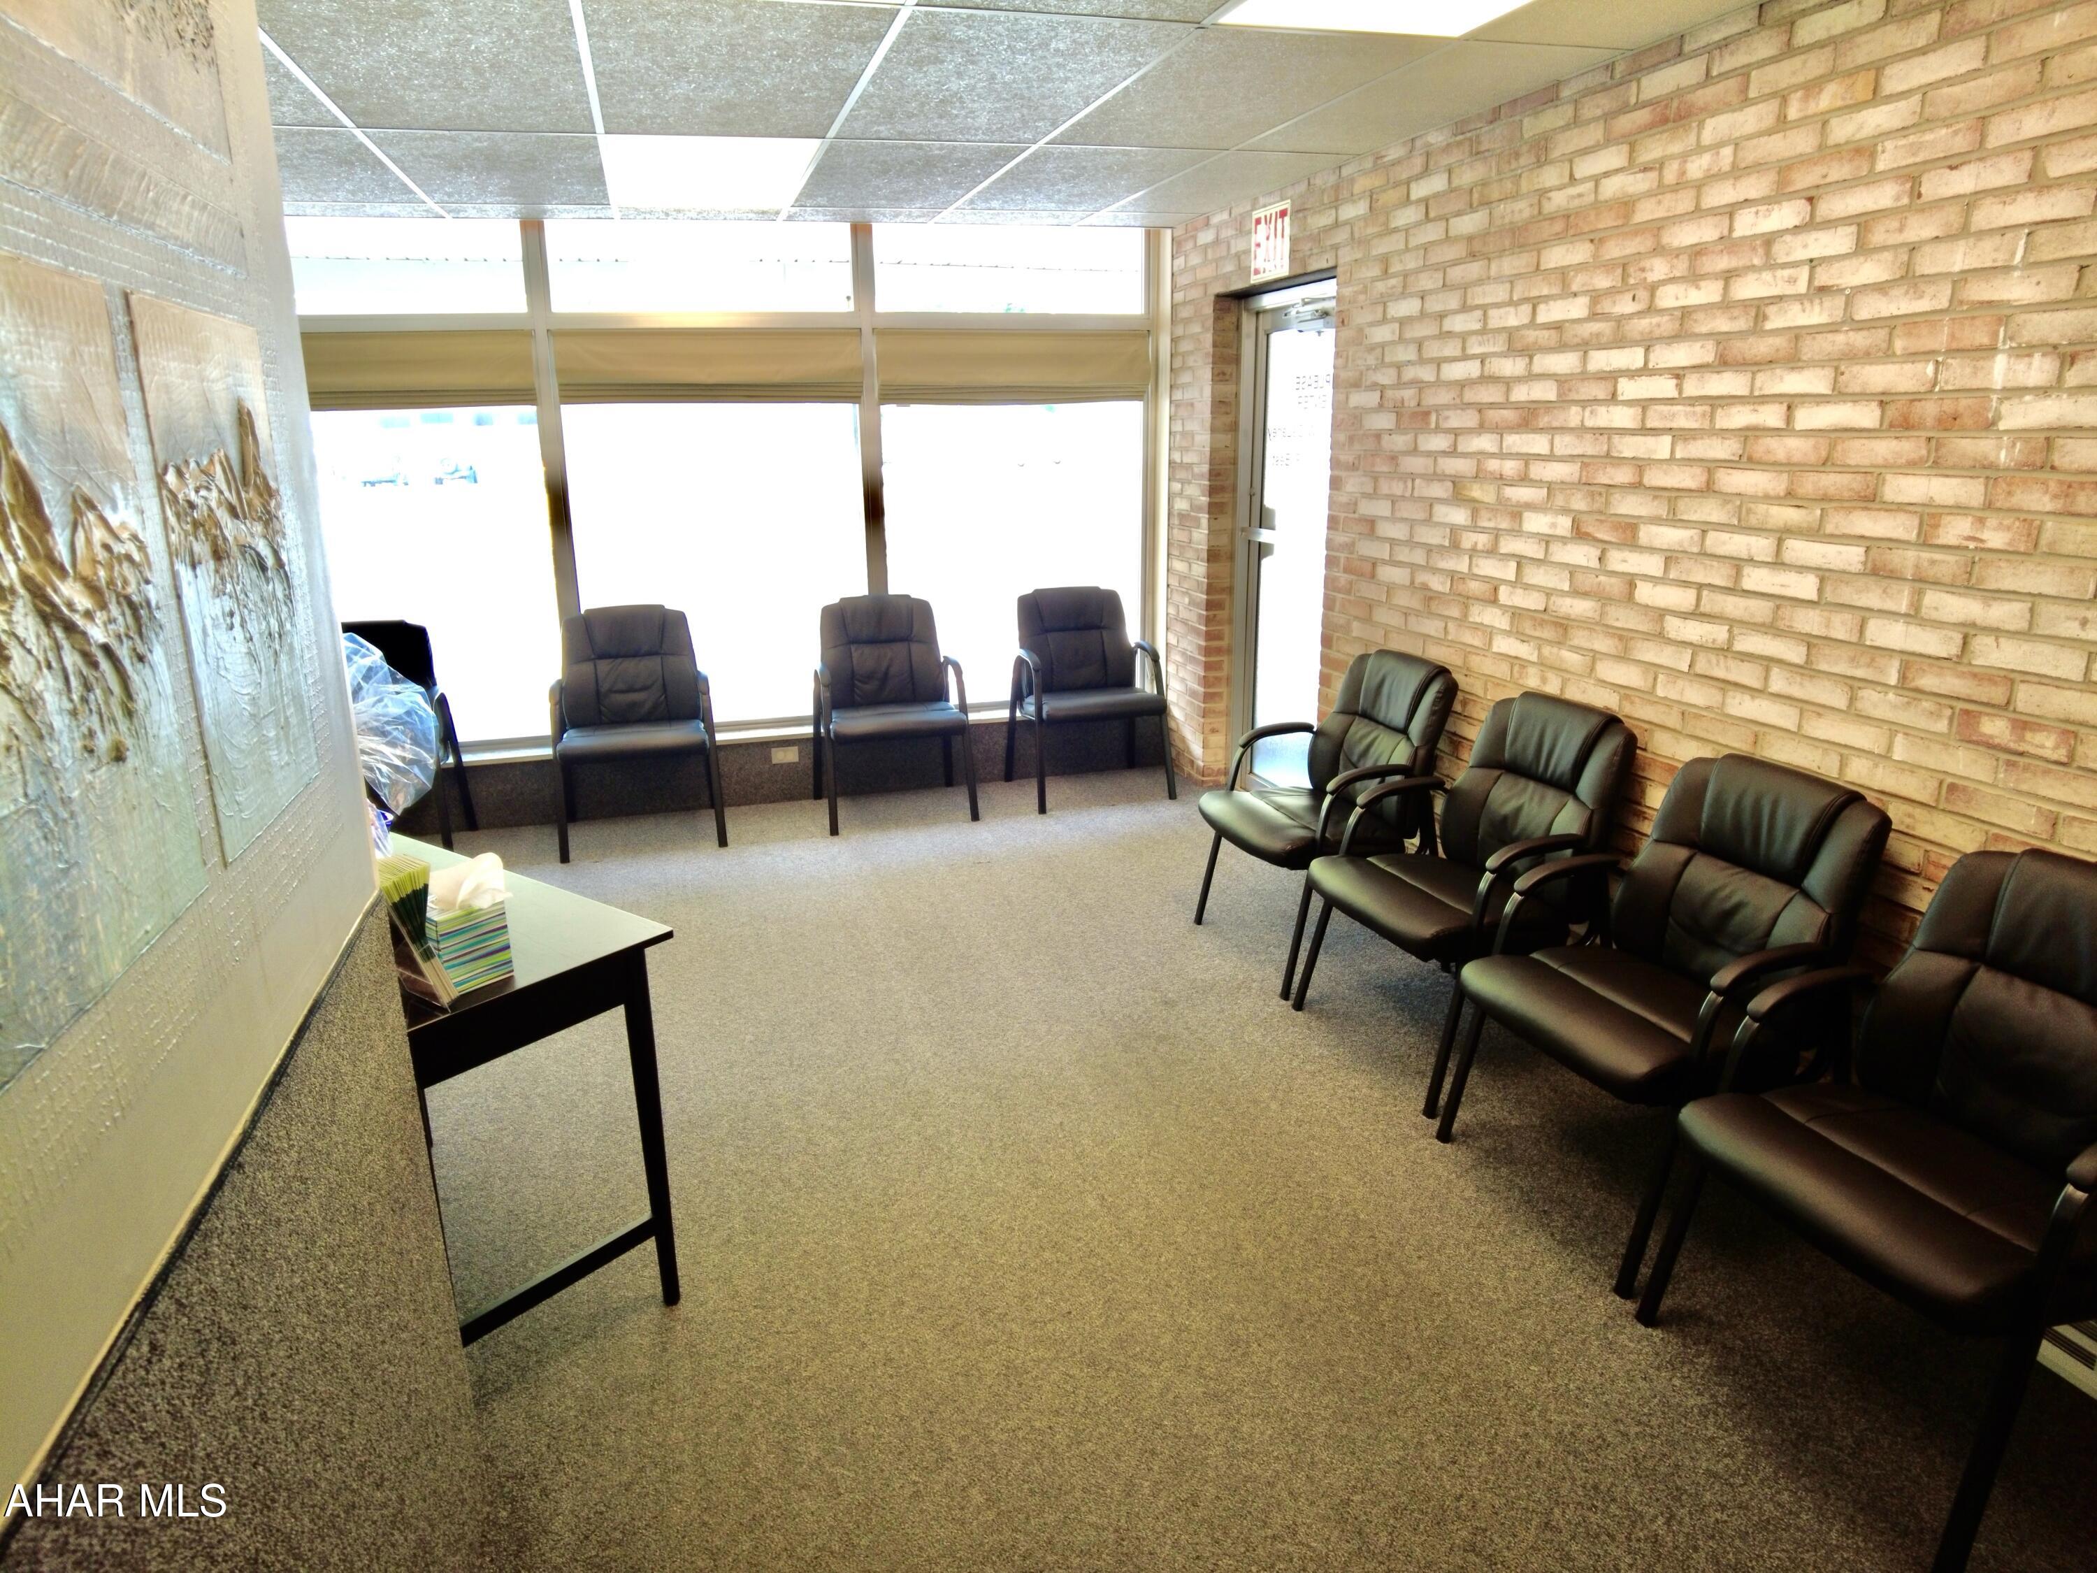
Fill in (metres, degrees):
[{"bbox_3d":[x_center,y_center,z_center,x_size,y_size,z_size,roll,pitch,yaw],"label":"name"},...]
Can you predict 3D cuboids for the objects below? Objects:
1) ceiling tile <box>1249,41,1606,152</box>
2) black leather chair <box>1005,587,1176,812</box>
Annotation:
[{"bbox_3d":[0.944,-1.831,3.259,0.458,0.020,1.197,-7,18,-16],"label":"ceiling tile"},{"bbox_3d":[0.173,-0.424,5.403,0.620,0.910,0.600,-6,18,-15],"label":"black leather chair"}]

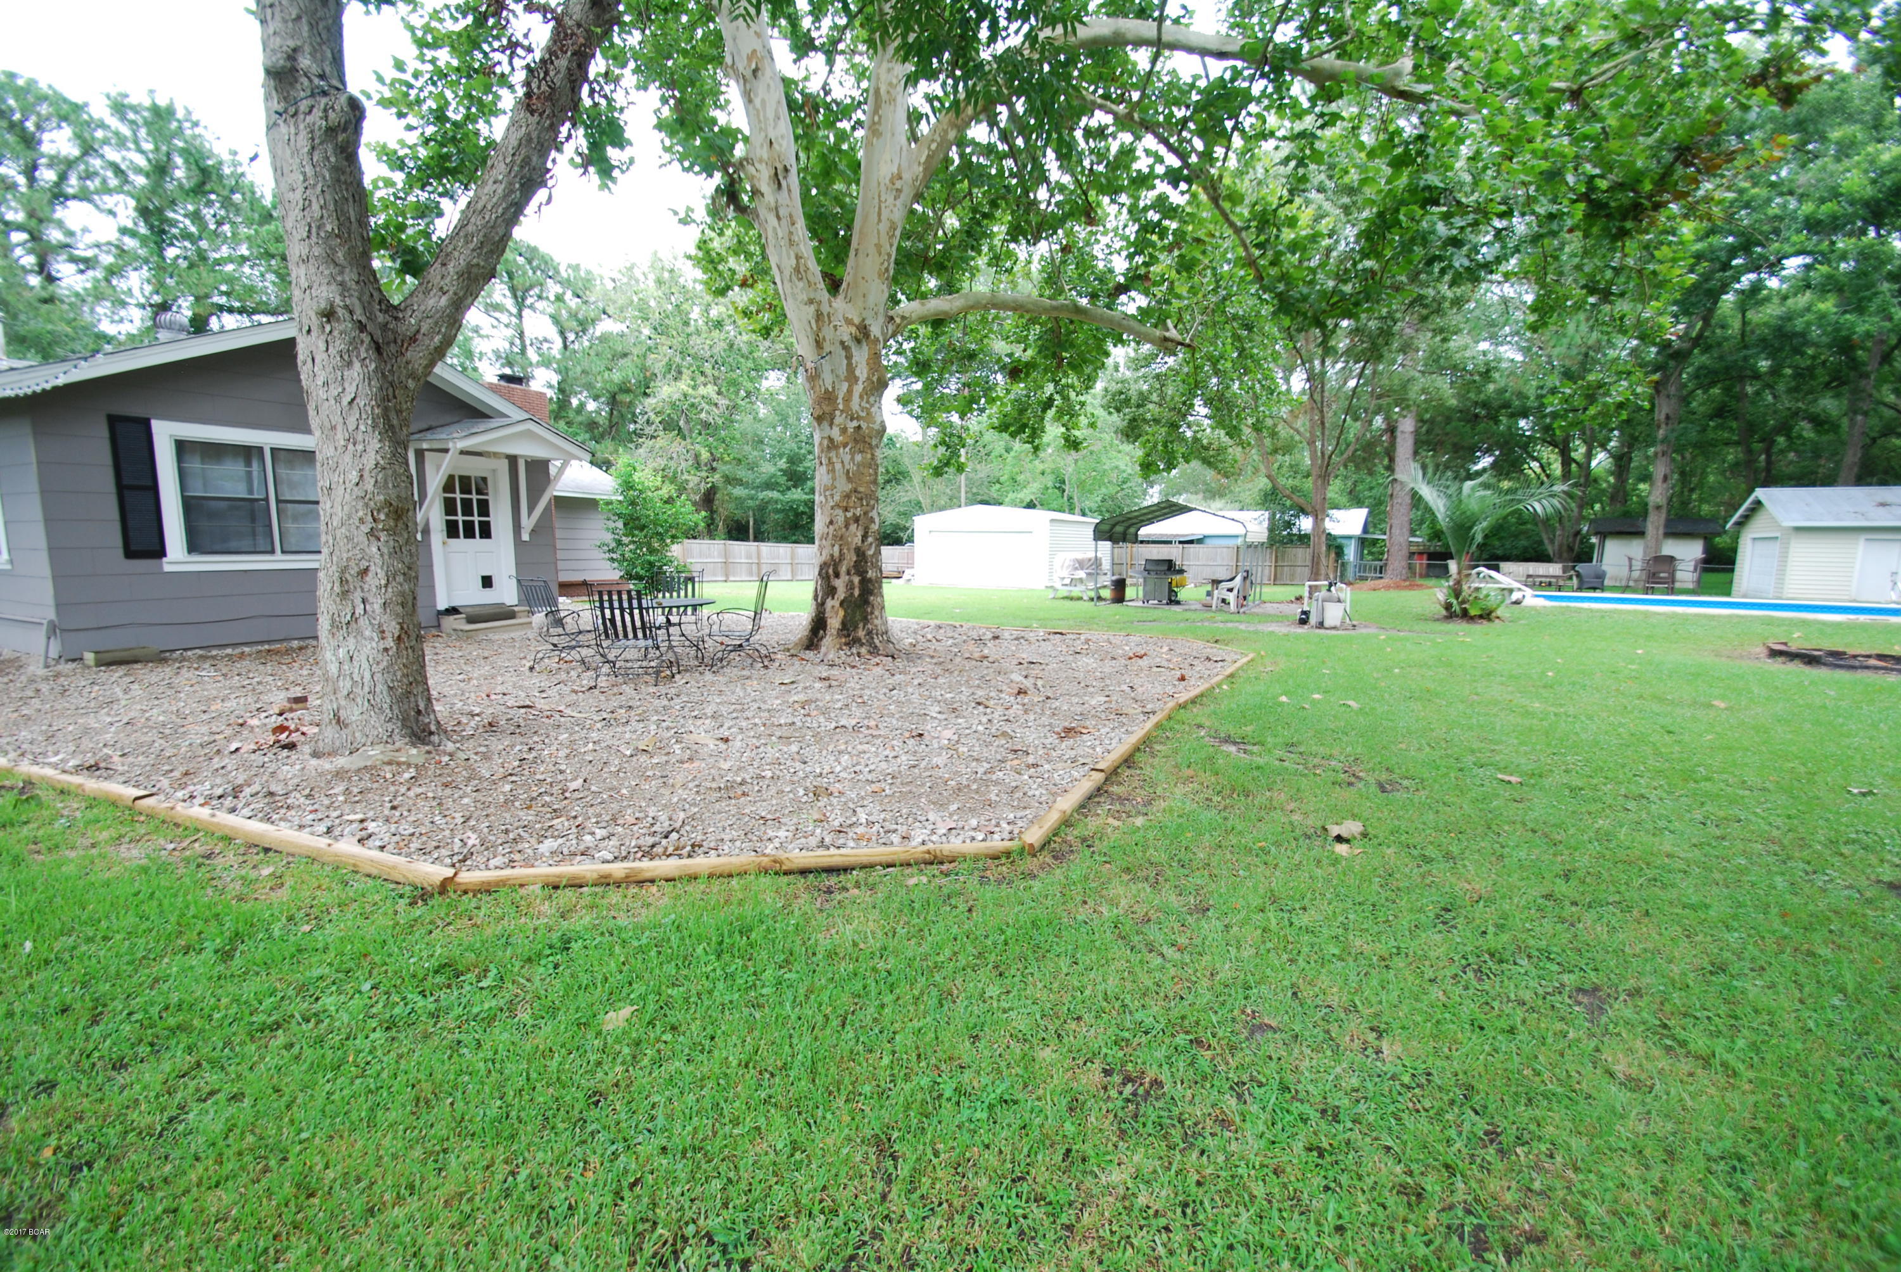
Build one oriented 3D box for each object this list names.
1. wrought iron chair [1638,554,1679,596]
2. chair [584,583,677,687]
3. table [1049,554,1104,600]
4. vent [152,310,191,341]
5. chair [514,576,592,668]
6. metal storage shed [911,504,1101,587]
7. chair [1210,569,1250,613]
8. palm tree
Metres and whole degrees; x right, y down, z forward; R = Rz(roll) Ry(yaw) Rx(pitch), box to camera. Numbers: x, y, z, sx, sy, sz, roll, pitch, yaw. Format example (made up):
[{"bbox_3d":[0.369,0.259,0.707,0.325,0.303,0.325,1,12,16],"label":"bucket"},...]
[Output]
[{"bbox_3d":[17.980,-1.550,20.086,0.610,0.983,0.660,6,9,41],"label":"wrought iron chair"},{"bbox_3d":[-3.110,-0.028,7.710,0.590,0.970,0.700,0,7,-2],"label":"chair"},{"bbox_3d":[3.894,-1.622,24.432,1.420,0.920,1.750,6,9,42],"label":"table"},{"bbox_3d":[-10.750,-4.211,10.973,0.380,0.550,0.380,4,8,29],"label":"vent"},{"bbox_3d":[-4.281,-0.148,8.752,0.710,0.970,0.570,0,7,5],"label":"chair"},{"bbox_3d":[2.885,-3.840,33.847,6.076,3.200,7.054,4,8,31],"label":"metal storage shed"},{"bbox_3d":[6.247,-0.994,17.623,0.630,0.890,0.580,5,9,38],"label":"chair"},{"bbox_3d":[10.466,-1.830,15.467,2.750,2.890,2.750,4,8,34],"label":"palm tree"}]

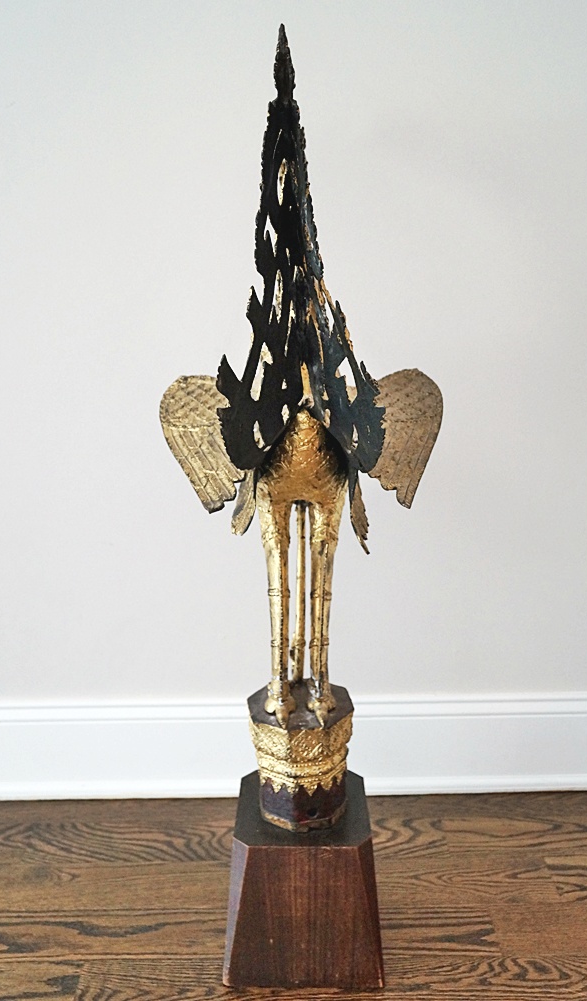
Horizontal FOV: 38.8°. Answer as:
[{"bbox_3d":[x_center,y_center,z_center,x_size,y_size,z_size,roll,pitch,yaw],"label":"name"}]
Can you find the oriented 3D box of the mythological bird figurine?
[{"bbox_3d":[0.013,-0.055,1.084,0.360,0.967,0.370,-3,13,-8],"label":"mythological bird figurine"}]

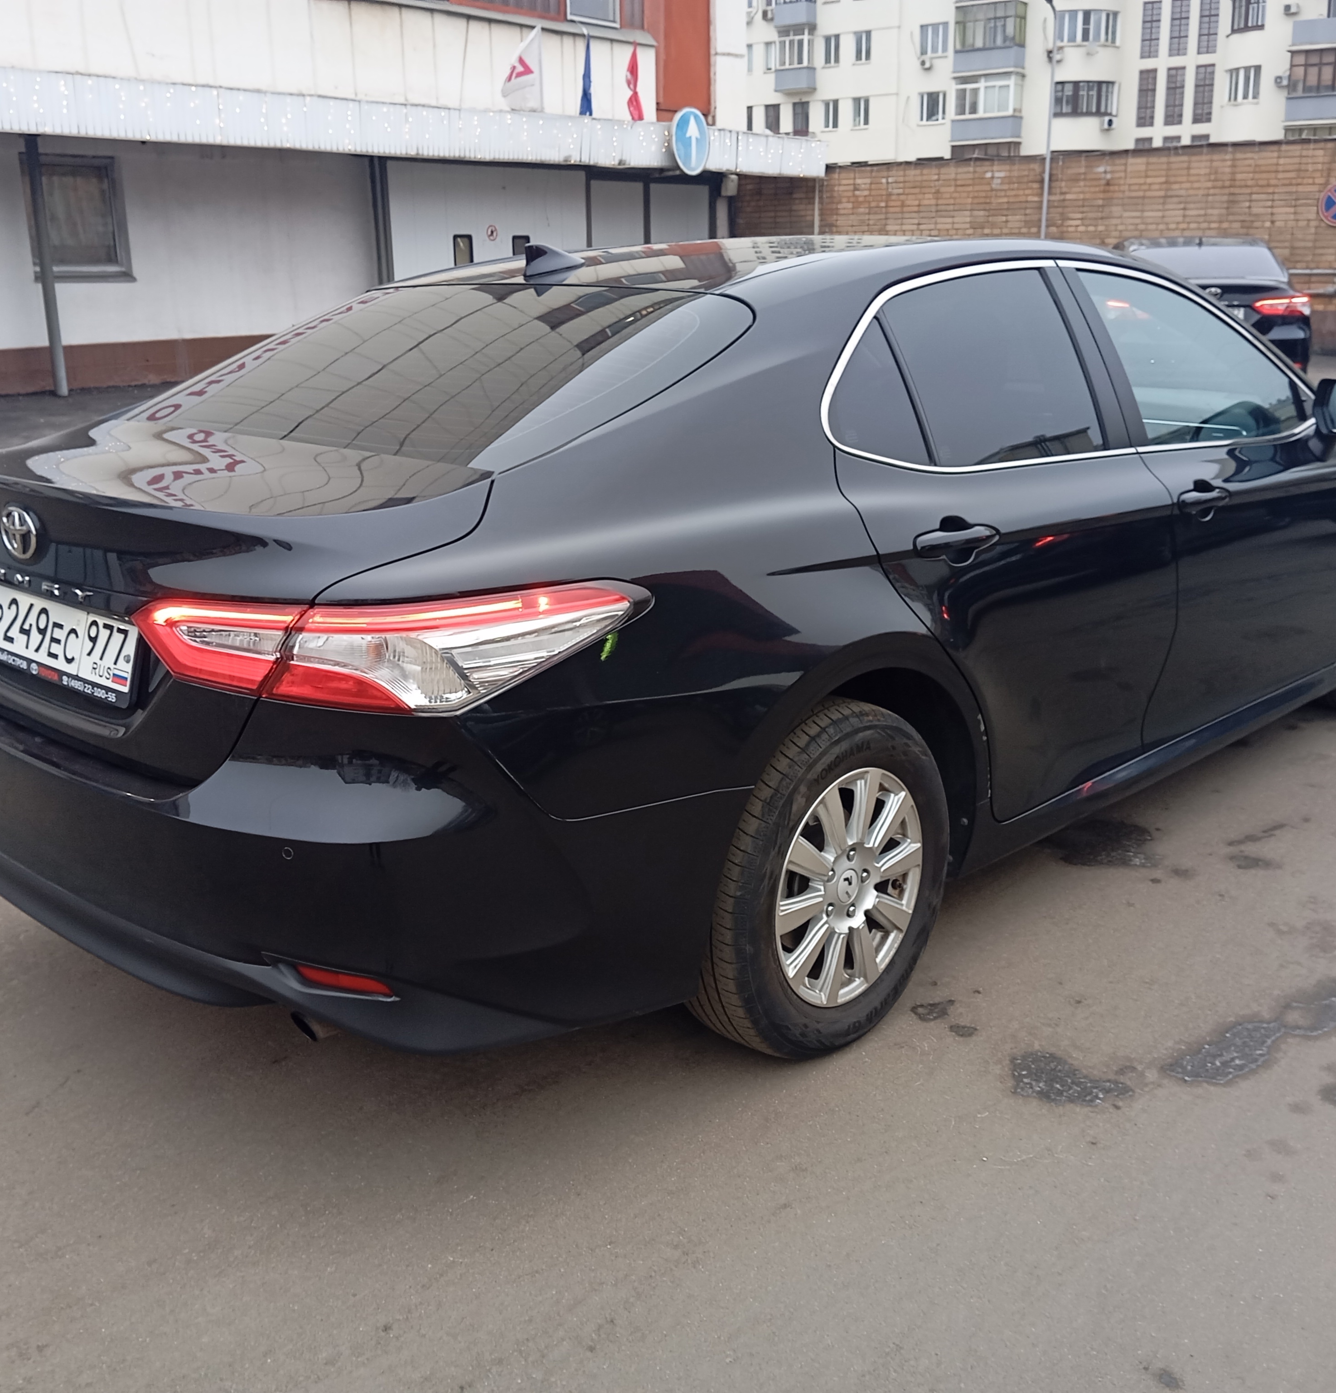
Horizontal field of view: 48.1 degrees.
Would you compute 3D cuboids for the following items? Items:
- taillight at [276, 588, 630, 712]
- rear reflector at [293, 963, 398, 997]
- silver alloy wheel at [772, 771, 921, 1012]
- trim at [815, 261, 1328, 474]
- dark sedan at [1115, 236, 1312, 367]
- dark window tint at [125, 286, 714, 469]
[{"bbox_3d":[-0.293,-0.079,2.065,0.310,0.150,0.440,13,21,42],"label":"taillight"},{"bbox_3d":[-0.457,0.392,2.097,0.165,0.032,0.032,6,17,23],"label":"rear reflector"},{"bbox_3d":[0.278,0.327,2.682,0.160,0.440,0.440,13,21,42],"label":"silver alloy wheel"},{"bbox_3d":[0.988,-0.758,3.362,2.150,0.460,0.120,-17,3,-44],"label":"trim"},{"bbox_3d":[5.160,-3.770,15.050,1.840,1.450,4.880,2,16,12],"label":"dark sedan"},{"bbox_3d":[-0.469,-0.639,2.850,1.240,0.120,0.680,13,45,42],"label":"dark window tint"}]

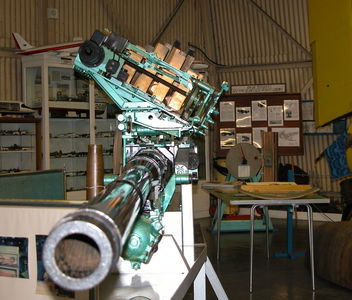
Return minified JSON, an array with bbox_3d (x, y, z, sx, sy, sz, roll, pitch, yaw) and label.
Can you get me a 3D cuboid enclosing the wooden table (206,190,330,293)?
[{"bbox_3d":[0.749,0.749,6.376,0.800,0.730,1.420,-1,1,-7],"label":"wooden table"}]

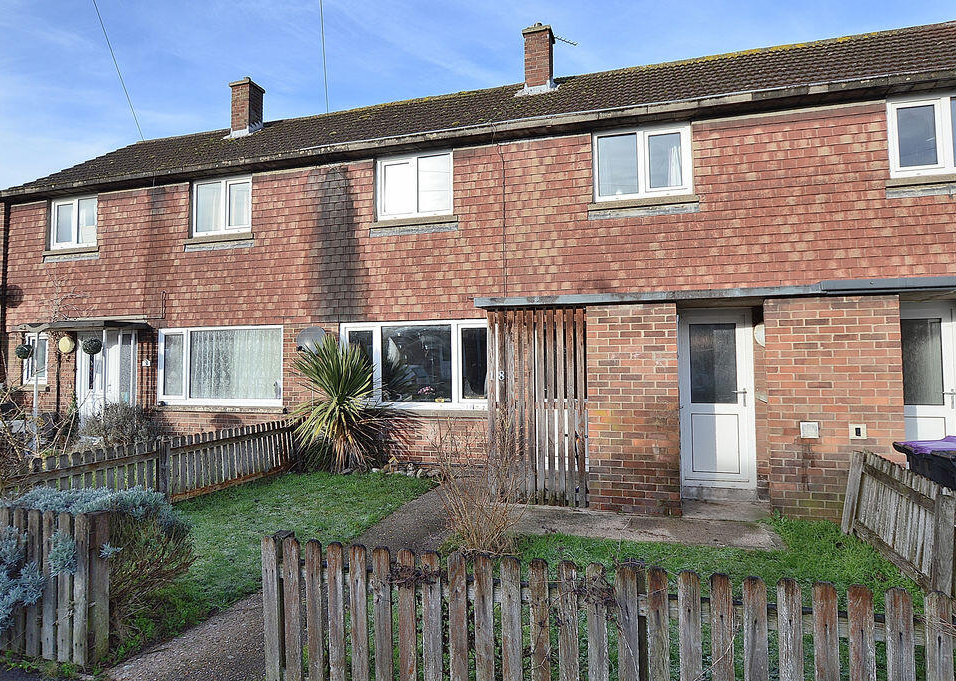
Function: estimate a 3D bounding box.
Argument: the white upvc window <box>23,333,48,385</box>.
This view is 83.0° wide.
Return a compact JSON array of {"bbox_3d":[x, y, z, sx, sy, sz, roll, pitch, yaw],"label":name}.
[{"bbox_3d":[-8.047,0.335,9.875,0.575,0.925,0.090,-1,-3,15],"label":"white upvc window"}]

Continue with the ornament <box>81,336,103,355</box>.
[{"bbox_3d":[-6.174,0.101,8.649,0.275,0.275,0.275,-1,-3,15],"label":"ornament"}]

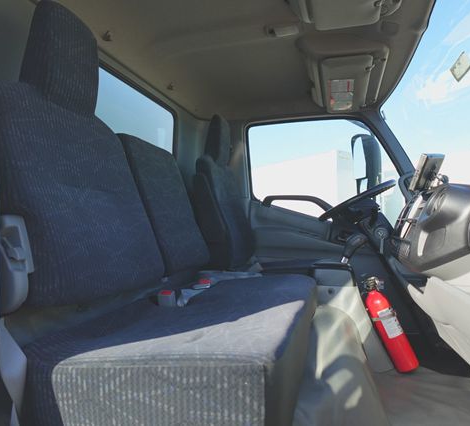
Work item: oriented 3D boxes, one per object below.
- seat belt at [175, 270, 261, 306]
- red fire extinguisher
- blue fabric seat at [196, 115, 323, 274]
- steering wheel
[{"bbox_3d":[-0.069,0.270,1.319,0.400,0.070,0.140,3,-4,-45],"label":"seat belt"},{"bbox_3d":[0.546,0.388,1.259,0.088,0.343,0.090,-20,-3,3],"label":"red fire extinguisher"},{"bbox_3d":[0.150,-0.060,1.989,0.690,1.030,0.500,-1,-3,17],"label":"blue fabric seat"},{"bbox_3d":[0.641,-0.045,1.847,0.430,0.090,0.430,-29,-10,14],"label":"steering wheel"}]

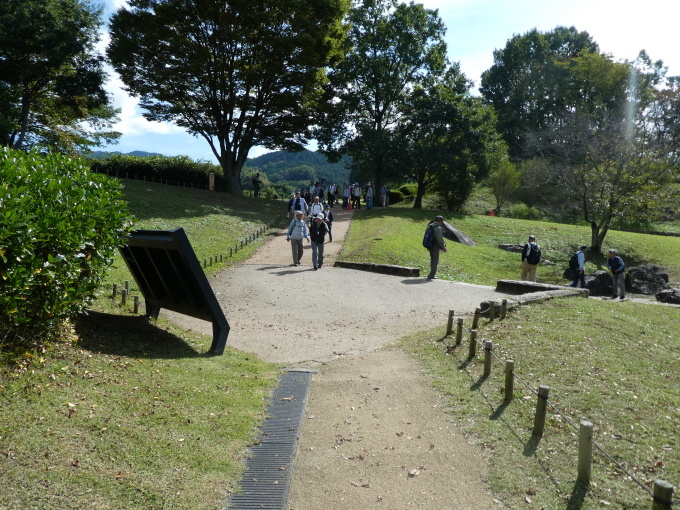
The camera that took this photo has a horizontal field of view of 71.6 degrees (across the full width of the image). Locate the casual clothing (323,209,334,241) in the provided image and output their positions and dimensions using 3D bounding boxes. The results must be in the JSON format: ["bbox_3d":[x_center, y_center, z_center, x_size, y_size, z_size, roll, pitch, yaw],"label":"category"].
[{"bbox_3d":[-0.471,-1.248,19.300,0.480,1.350,0.360,1,6,9],"label":"casual clothing"}]

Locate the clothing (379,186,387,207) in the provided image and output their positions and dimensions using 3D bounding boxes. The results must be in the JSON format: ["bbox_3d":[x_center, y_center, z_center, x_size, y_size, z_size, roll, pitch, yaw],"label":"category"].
[{"bbox_3d":[2.950,-4.087,32.500,0.540,1.550,0.380,1,6,6],"label":"clothing"}]

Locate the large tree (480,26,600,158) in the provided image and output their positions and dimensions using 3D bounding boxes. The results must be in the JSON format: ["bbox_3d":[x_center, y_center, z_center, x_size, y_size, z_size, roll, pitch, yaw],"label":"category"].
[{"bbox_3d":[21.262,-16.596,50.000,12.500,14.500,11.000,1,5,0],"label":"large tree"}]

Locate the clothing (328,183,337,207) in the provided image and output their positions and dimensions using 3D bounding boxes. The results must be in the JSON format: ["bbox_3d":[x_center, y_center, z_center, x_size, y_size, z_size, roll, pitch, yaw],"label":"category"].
[{"bbox_3d":[-0.498,-3.983,31.300,0.530,1.580,0.380,0,5,0],"label":"clothing"}]

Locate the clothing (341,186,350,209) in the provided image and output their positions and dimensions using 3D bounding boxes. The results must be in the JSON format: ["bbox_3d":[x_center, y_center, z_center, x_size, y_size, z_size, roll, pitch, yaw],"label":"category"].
[{"bbox_3d":[0.348,-3.603,29.800,0.560,1.400,0.380,1,5,-6],"label":"clothing"}]

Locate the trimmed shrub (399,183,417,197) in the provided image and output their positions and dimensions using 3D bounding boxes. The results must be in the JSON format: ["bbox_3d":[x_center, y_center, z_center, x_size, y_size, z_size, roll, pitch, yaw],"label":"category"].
[{"bbox_3d":[5.739,-5.445,39.500,1.650,1.250,1.500,1,6,6],"label":"trimmed shrub"}]

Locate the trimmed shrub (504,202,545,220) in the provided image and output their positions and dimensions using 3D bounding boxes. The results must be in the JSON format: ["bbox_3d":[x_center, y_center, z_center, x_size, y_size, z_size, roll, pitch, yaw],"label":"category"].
[{"bbox_3d":[13.696,-3.192,35.000,2.900,1.400,2.000,1,6,11],"label":"trimmed shrub"}]

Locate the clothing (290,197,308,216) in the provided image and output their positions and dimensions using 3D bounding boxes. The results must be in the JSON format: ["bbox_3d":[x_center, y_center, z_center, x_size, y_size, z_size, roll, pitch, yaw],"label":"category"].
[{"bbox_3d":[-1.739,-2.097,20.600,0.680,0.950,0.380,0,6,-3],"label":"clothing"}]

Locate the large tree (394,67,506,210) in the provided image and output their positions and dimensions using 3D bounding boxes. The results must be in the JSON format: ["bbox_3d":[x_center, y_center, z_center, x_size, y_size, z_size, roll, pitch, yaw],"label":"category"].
[{"bbox_3d":[7.148,-7.536,30.500,7.000,9.000,6.600,1,5,0],"label":"large tree"}]

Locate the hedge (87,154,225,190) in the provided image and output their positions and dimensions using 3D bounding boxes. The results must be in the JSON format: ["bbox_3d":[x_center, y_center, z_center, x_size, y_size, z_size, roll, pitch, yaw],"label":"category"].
[{"bbox_3d":[-12.717,-5.652,32.500,10.500,1.900,1.800,-2,6,-32],"label":"hedge"}]

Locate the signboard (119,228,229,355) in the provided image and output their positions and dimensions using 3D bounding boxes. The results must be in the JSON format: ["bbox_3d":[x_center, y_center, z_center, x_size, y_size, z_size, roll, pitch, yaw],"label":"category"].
[{"bbox_3d":[-2.564,0.458,7.019,2.050,1.760,0.820,6,7,43],"label":"signboard"}]

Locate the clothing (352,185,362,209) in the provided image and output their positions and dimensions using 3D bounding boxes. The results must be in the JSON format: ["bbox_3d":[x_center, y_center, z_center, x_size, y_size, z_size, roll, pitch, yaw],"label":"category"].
[{"bbox_3d":[1.102,-3.683,30.200,0.600,1.420,0.380,1,5,0],"label":"clothing"}]

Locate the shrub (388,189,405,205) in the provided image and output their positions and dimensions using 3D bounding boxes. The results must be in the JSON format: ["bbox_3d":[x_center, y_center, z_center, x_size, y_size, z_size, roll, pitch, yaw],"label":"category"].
[{"bbox_3d":[4.074,-4.197,34.000,1.200,1.100,1.200,1,5,0],"label":"shrub"}]

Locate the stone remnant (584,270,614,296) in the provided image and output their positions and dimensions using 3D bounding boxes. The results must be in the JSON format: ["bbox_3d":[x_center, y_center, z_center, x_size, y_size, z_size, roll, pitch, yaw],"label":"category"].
[{"bbox_3d":[8.916,0.979,16.200,1.050,0.900,0.900,2,6,22],"label":"stone remnant"}]

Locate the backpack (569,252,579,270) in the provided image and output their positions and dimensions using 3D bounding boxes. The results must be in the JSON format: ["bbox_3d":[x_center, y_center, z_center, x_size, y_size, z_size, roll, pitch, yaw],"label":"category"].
[{"bbox_3d":[8.320,0.232,16.800,0.240,0.500,0.320,-1,5,-25],"label":"backpack"}]

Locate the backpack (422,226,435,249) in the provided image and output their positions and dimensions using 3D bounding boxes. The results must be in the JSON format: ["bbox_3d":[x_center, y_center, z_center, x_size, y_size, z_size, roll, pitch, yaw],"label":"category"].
[{"bbox_3d":[2.295,-0.453,12.200,0.250,0.530,0.320,-2,6,-20],"label":"backpack"}]

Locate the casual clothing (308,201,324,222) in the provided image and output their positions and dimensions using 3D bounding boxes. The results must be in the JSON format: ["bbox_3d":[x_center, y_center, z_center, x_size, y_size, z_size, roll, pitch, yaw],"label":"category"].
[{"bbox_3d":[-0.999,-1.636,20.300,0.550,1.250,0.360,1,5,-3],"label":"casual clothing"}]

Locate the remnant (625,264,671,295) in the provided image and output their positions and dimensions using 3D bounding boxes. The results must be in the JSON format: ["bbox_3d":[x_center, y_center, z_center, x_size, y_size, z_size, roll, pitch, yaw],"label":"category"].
[{"bbox_3d":[10.974,0.873,16.800,1.650,1.080,1.250,2,6,22],"label":"remnant"}]

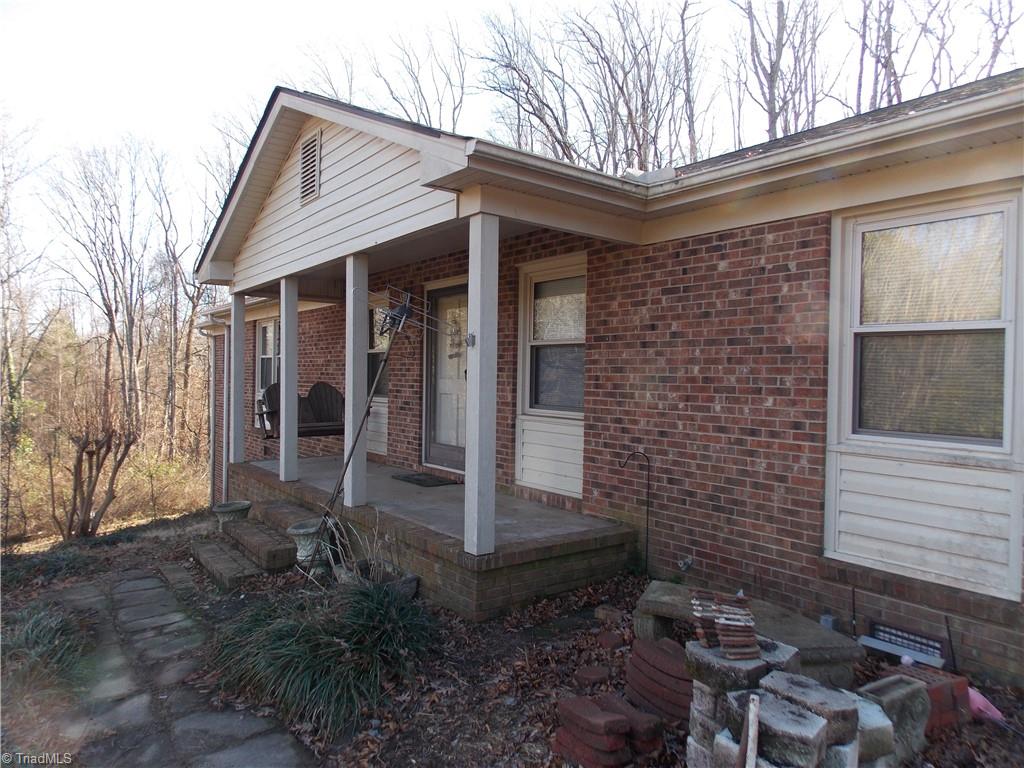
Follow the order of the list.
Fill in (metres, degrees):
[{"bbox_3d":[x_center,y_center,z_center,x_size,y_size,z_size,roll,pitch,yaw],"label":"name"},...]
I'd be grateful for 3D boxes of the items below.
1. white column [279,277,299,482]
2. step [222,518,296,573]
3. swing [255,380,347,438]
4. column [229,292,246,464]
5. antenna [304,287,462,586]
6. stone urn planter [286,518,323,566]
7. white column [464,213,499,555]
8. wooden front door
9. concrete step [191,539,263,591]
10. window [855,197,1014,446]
[{"bbox_3d":[-2.490,-0.037,7.599,0.142,2.233,0.142,0,1,-37],"label":"white column"},{"bbox_3d":[-2.462,1.533,6.597,0.328,0.189,1.251,0,1,-37],"label":"step"},{"bbox_3d":[-2.744,0.331,9.101,1.271,0.705,0.655,0,1,-37],"label":"swing"},{"bbox_3d":[-3.665,-0.062,9.118,0.142,2.233,0.142,0,1,-37],"label":"column"},{"bbox_3d":[-1.341,0.445,5.868,1.042,2.601,0.496,20,-7,-23],"label":"antenna"},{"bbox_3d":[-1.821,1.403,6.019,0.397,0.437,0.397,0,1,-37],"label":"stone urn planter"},{"bbox_3d":[-0.190,0.009,4.555,0.142,2.233,0.142,0,1,-37],"label":"white column"},{"bbox_3d":[-0.724,-0.074,7.833,0.079,2.095,0.963,0,1,-37],"label":"wooden front door"},{"bbox_3d":[-2.725,1.694,6.468,0.318,0.139,1.439,0,1,-37],"label":"concrete step"},{"bbox_3d":[2.297,-0.314,3.819,0.089,1.271,0.804,0,1,-37],"label":"window"}]

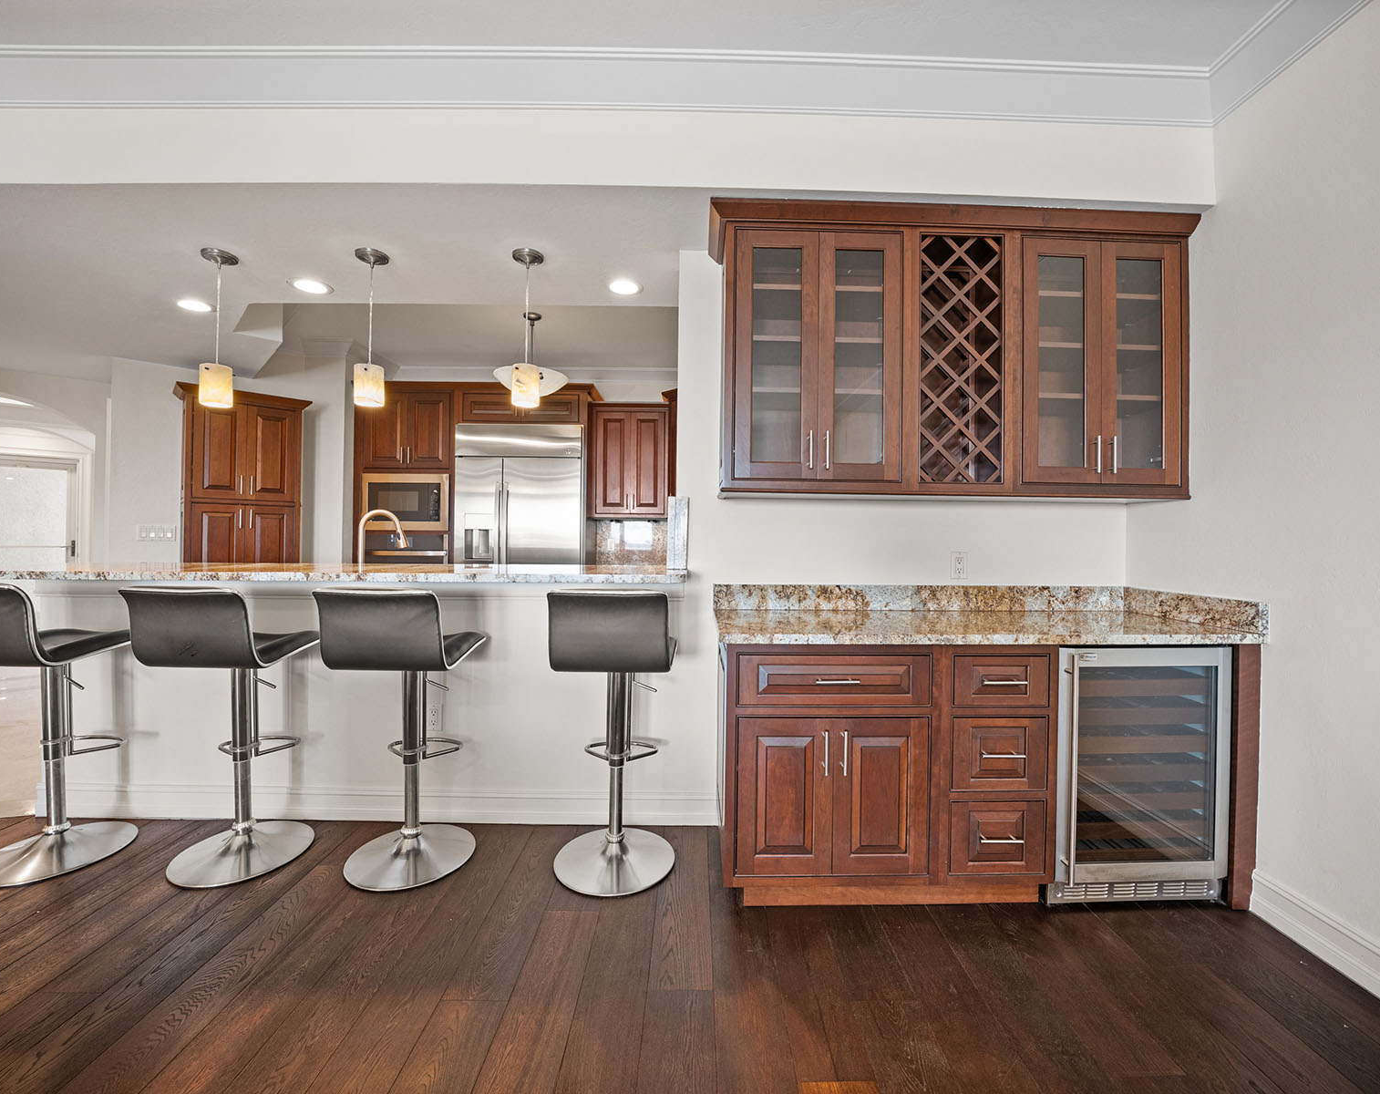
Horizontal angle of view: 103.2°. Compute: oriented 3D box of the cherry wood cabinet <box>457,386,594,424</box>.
[{"bbox_3d":[-1.350,-1.168,4.790,1.137,0.320,0.640,1,1,1],"label":"cherry wood cabinet"}]

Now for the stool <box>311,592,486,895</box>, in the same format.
[{"bbox_3d":[-1.107,0.689,2.156,0.455,1.090,0.500,1,1,1],"label":"stool"}]

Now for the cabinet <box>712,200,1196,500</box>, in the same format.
[{"bbox_3d":[0.990,-0.735,2.240,1.810,1.080,0.390,1,1,1],"label":"cabinet"}]

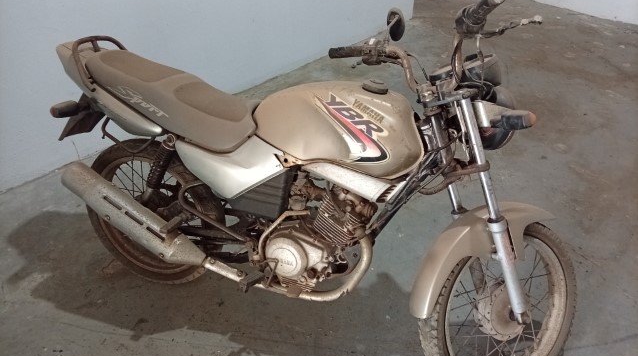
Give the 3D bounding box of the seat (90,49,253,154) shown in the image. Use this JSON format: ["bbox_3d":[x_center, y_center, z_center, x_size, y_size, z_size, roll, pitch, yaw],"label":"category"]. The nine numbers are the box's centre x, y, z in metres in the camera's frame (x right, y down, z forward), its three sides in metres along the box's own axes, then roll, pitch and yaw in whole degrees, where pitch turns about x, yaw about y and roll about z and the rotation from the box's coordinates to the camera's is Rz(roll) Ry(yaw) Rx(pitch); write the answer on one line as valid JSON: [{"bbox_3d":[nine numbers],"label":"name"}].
[{"bbox_3d":[-0.487,-0.271,1.624,0.700,0.175,0.260,20,25,14],"label":"seat"}]

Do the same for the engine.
[{"bbox_3d":[0.016,0.217,1.589,0.370,0.420,0.300,12,23,18],"label":"engine"}]

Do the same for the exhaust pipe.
[{"bbox_3d":[-0.609,0.123,1.590,0.580,0.120,0.115,30,27,8],"label":"exhaust pipe"}]

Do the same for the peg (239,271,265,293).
[{"bbox_3d":[-0.202,0.317,1.480,0.042,0.042,0.095,12,23,18],"label":"peg"}]

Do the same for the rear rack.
[{"bbox_3d":[-0.738,-0.411,1.674,0.145,0.165,0.250,12,23,18],"label":"rear rack"}]

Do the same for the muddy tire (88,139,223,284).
[{"bbox_3d":[-0.638,0.142,1.839,0.604,0.604,0.090,12,23,18],"label":"muddy tire"}]

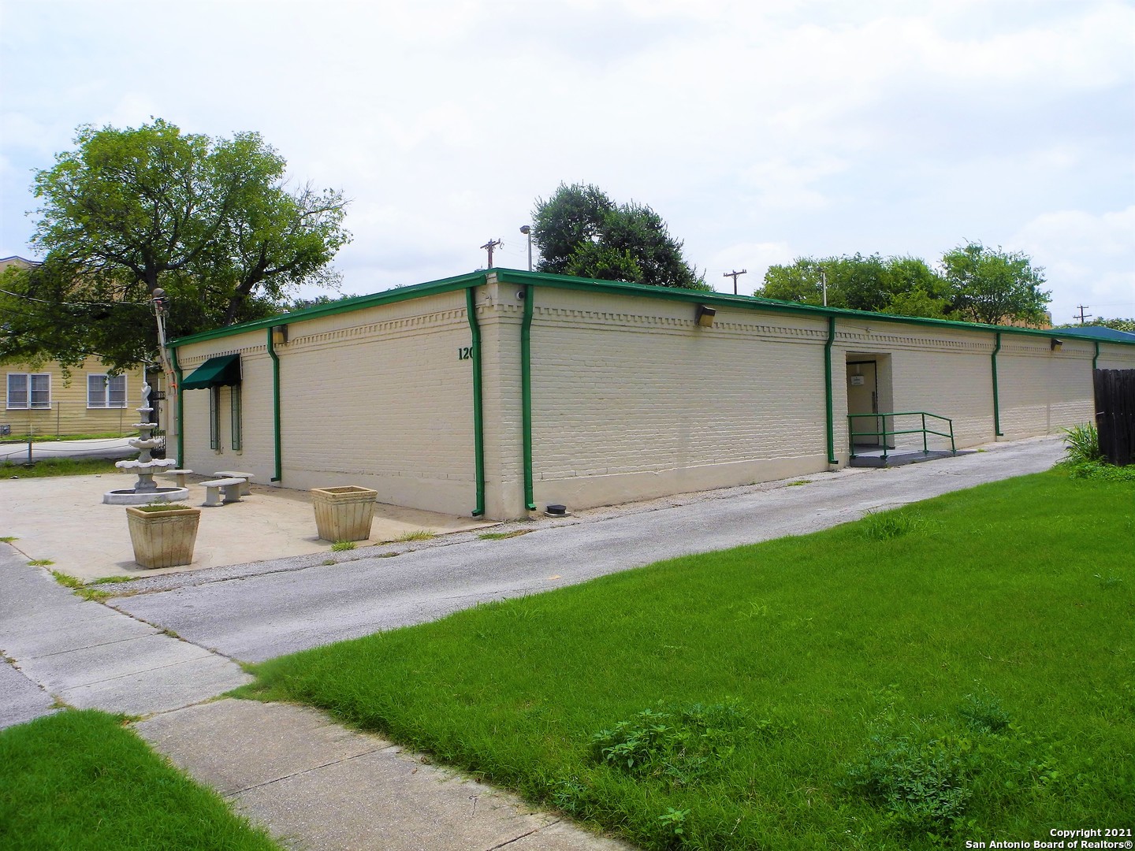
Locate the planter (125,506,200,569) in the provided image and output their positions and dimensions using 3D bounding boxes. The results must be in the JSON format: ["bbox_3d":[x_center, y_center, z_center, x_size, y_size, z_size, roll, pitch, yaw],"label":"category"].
[{"bbox_3d":[-4.807,1.327,10.936,0.635,0.645,0.635,-2,3,-43],"label":"planter"}]

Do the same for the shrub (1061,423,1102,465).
[{"bbox_3d":[10.341,0.318,18.397,0.950,0.840,0.950,-2,1,-42],"label":"shrub"}]

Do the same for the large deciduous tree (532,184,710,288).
[{"bbox_3d":[2.391,-5.425,44.045,9.000,12.400,9.000,-2,1,-42],"label":"large deciduous tree"}]

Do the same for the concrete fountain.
[{"bbox_3d":[-7.600,0.295,16.492,1.400,2.140,1.400,-2,1,-42],"label":"concrete fountain"}]

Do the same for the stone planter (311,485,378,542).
[{"bbox_3d":[-2.994,1.190,12.303,0.635,0.645,0.635,-2,4,-42],"label":"stone planter"}]

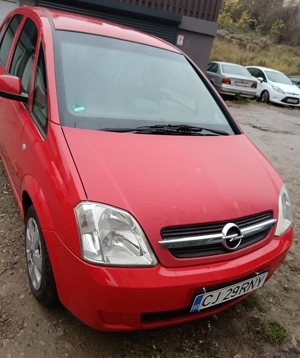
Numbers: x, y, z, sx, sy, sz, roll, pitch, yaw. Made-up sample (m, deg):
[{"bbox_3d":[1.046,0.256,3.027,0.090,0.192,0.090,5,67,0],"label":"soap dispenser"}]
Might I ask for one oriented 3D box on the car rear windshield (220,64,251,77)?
[{"bbox_3d":[3.770,-4.755,13.709,1.350,0.100,0.770,2,50,-13],"label":"car rear windshield"}]

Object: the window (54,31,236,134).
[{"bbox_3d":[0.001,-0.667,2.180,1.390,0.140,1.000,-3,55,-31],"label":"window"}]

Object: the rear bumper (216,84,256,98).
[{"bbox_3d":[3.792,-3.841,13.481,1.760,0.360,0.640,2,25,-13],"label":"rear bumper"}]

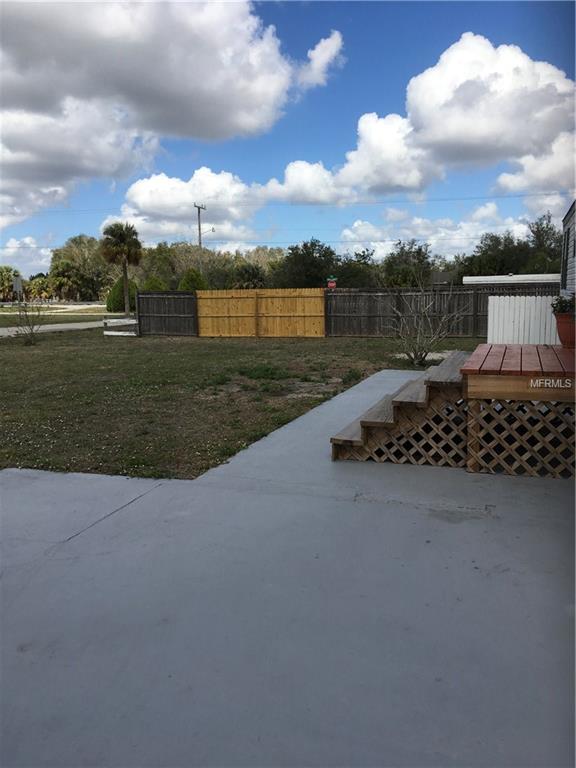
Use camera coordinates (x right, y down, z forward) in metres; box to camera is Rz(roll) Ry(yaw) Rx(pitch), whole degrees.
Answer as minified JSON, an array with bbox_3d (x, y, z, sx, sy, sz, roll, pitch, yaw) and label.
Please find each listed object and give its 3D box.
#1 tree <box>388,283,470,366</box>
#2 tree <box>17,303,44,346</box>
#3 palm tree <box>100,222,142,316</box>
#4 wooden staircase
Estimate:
[{"bbox_3d":[2.859,-1.192,13.000,1.600,1.581,1.550,1,8,12],"label":"tree"},{"bbox_3d":[-8.805,-2.043,22.000,0.950,1.473,0.950,-4,9,-21],"label":"tree"},{"bbox_3d":[-13.457,-9.254,52.000,3.350,7.523,3.350,-3,8,-14],"label":"palm tree"},{"bbox_3d":[1.254,0.143,6.256,1.056,0.680,2.440,2,8,19],"label":"wooden staircase"}]

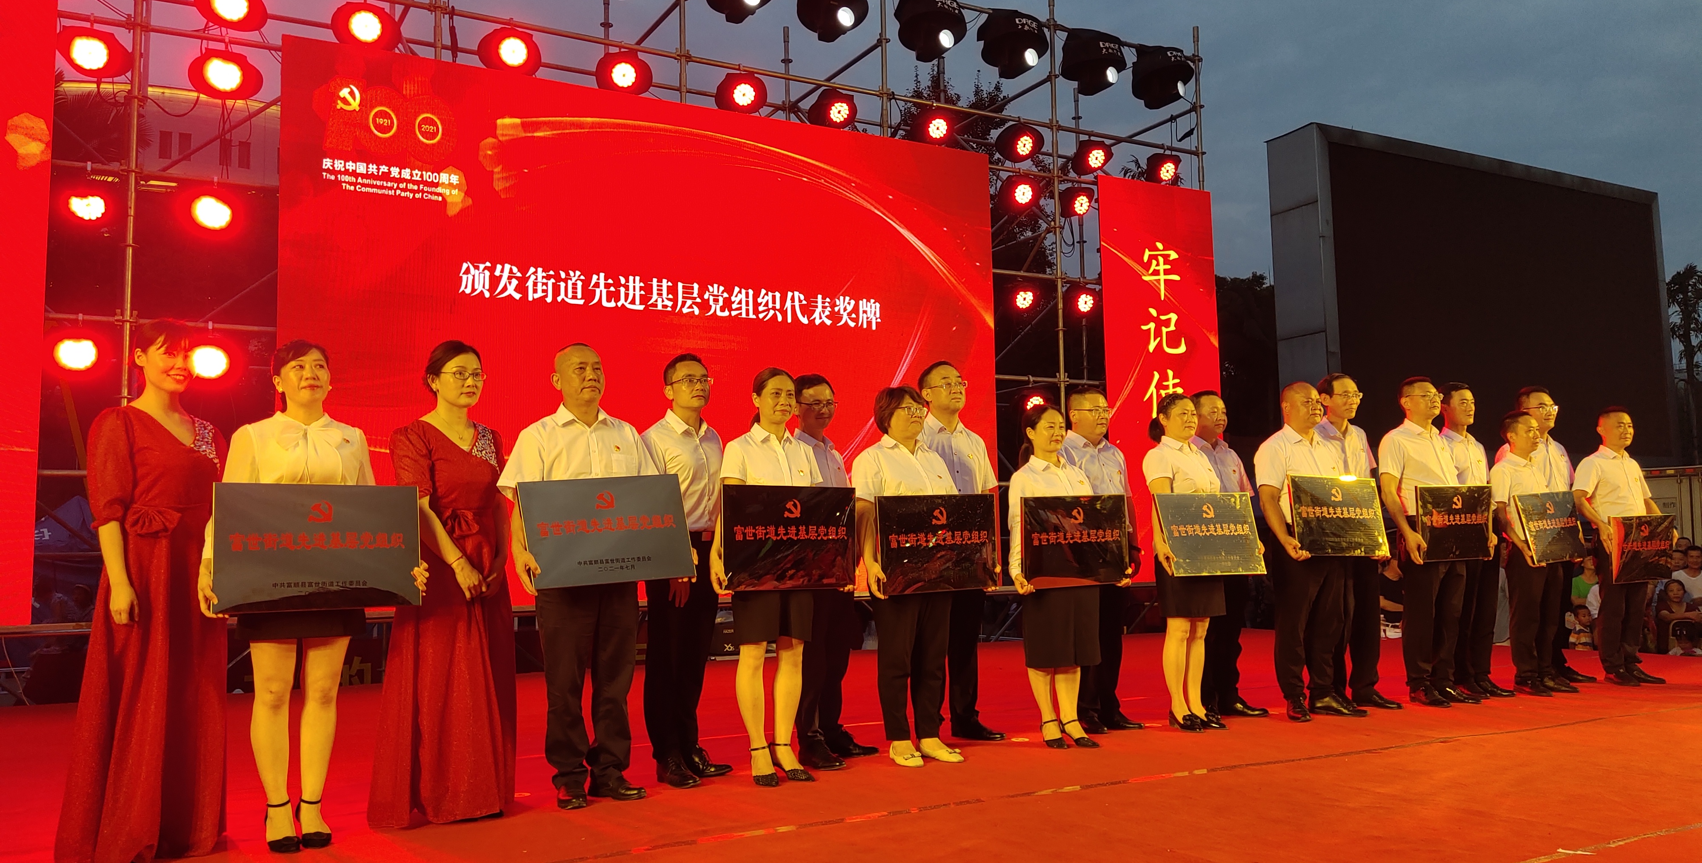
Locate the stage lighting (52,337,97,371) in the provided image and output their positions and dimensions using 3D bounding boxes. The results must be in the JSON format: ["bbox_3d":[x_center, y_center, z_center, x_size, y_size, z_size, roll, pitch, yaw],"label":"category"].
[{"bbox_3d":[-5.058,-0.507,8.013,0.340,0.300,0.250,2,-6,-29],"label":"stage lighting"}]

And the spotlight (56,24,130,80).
[{"bbox_3d":[-5.008,-2.506,8.129,0.460,0.350,0.290,2,-5,-29],"label":"spotlight"}]

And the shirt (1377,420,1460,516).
[{"bbox_3d":[3.231,0.223,6.993,0.470,0.550,0.280,2,-6,-29],"label":"shirt"}]

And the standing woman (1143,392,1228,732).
[{"bbox_3d":[1.661,0.632,6.123,0.460,1.630,0.340,2,-6,-29],"label":"standing woman"}]

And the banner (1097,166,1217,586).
[{"bbox_3d":[3.163,-0.534,12.363,1.480,4.000,0.100,2,-6,-29],"label":"banner"}]

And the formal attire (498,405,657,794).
[{"bbox_3d":[-0.996,0.593,4.547,0.540,1.400,0.320,2,-6,-29],"label":"formal attire"}]

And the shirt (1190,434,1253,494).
[{"bbox_3d":[1.926,0.276,6.620,0.450,0.530,0.270,1,-5,-20],"label":"shirt"}]

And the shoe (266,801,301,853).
[{"bbox_3d":[-1.801,1.249,3.904,0.090,0.135,0.220,2,-6,-32],"label":"shoe"}]

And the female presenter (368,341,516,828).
[{"bbox_3d":[-1.448,0.518,4.353,0.510,1.630,0.430,3,-6,-35],"label":"female presenter"}]

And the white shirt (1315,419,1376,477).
[{"bbox_3d":[2.639,0.223,6.603,0.460,0.550,0.270,1,-6,-22],"label":"white shirt"}]

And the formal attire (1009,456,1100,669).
[{"bbox_3d":[0.939,0.603,5.741,0.430,0.990,0.300,2,-6,-29],"label":"formal attire"}]

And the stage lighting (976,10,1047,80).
[{"bbox_3d":[1.543,-3.718,11.792,0.560,0.560,0.450,2,-6,-27],"label":"stage lighting"}]

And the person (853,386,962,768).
[{"bbox_3d":[0.261,0.589,5.198,0.480,1.580,0.350,2,-6,-29],"label":"person"}]

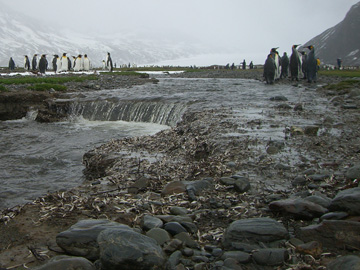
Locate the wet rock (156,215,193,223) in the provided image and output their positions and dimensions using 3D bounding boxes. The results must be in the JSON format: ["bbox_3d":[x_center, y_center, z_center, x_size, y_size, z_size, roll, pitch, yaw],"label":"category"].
[{"bbox_3d":[-0.021,0.323,1.526,0.142,0.034,0.075,0,10,-1],"label":"wet rock"}]

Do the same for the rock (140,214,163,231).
[{"bbox_3d":[-0.107,0.342,1.529,0.086,0.053,0.069,0,10,0],"label":"rock"}]

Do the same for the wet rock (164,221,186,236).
[{"bbox_3d":[-0.015,0.349,1.464,0.085,0.043,0.068,0,10,0],"label":"wet rock"}]

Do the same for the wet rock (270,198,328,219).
[{"bbox_3d":[0.467,0.293,1.565,0.228,0.058,0.137,0,10,0],"label":"wet rock"}]

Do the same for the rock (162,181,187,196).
[{"bbox_3d":[-0.026,0.251,1.855,0.115,0.060,0.085,0,10,-1],"label":"rock"}]

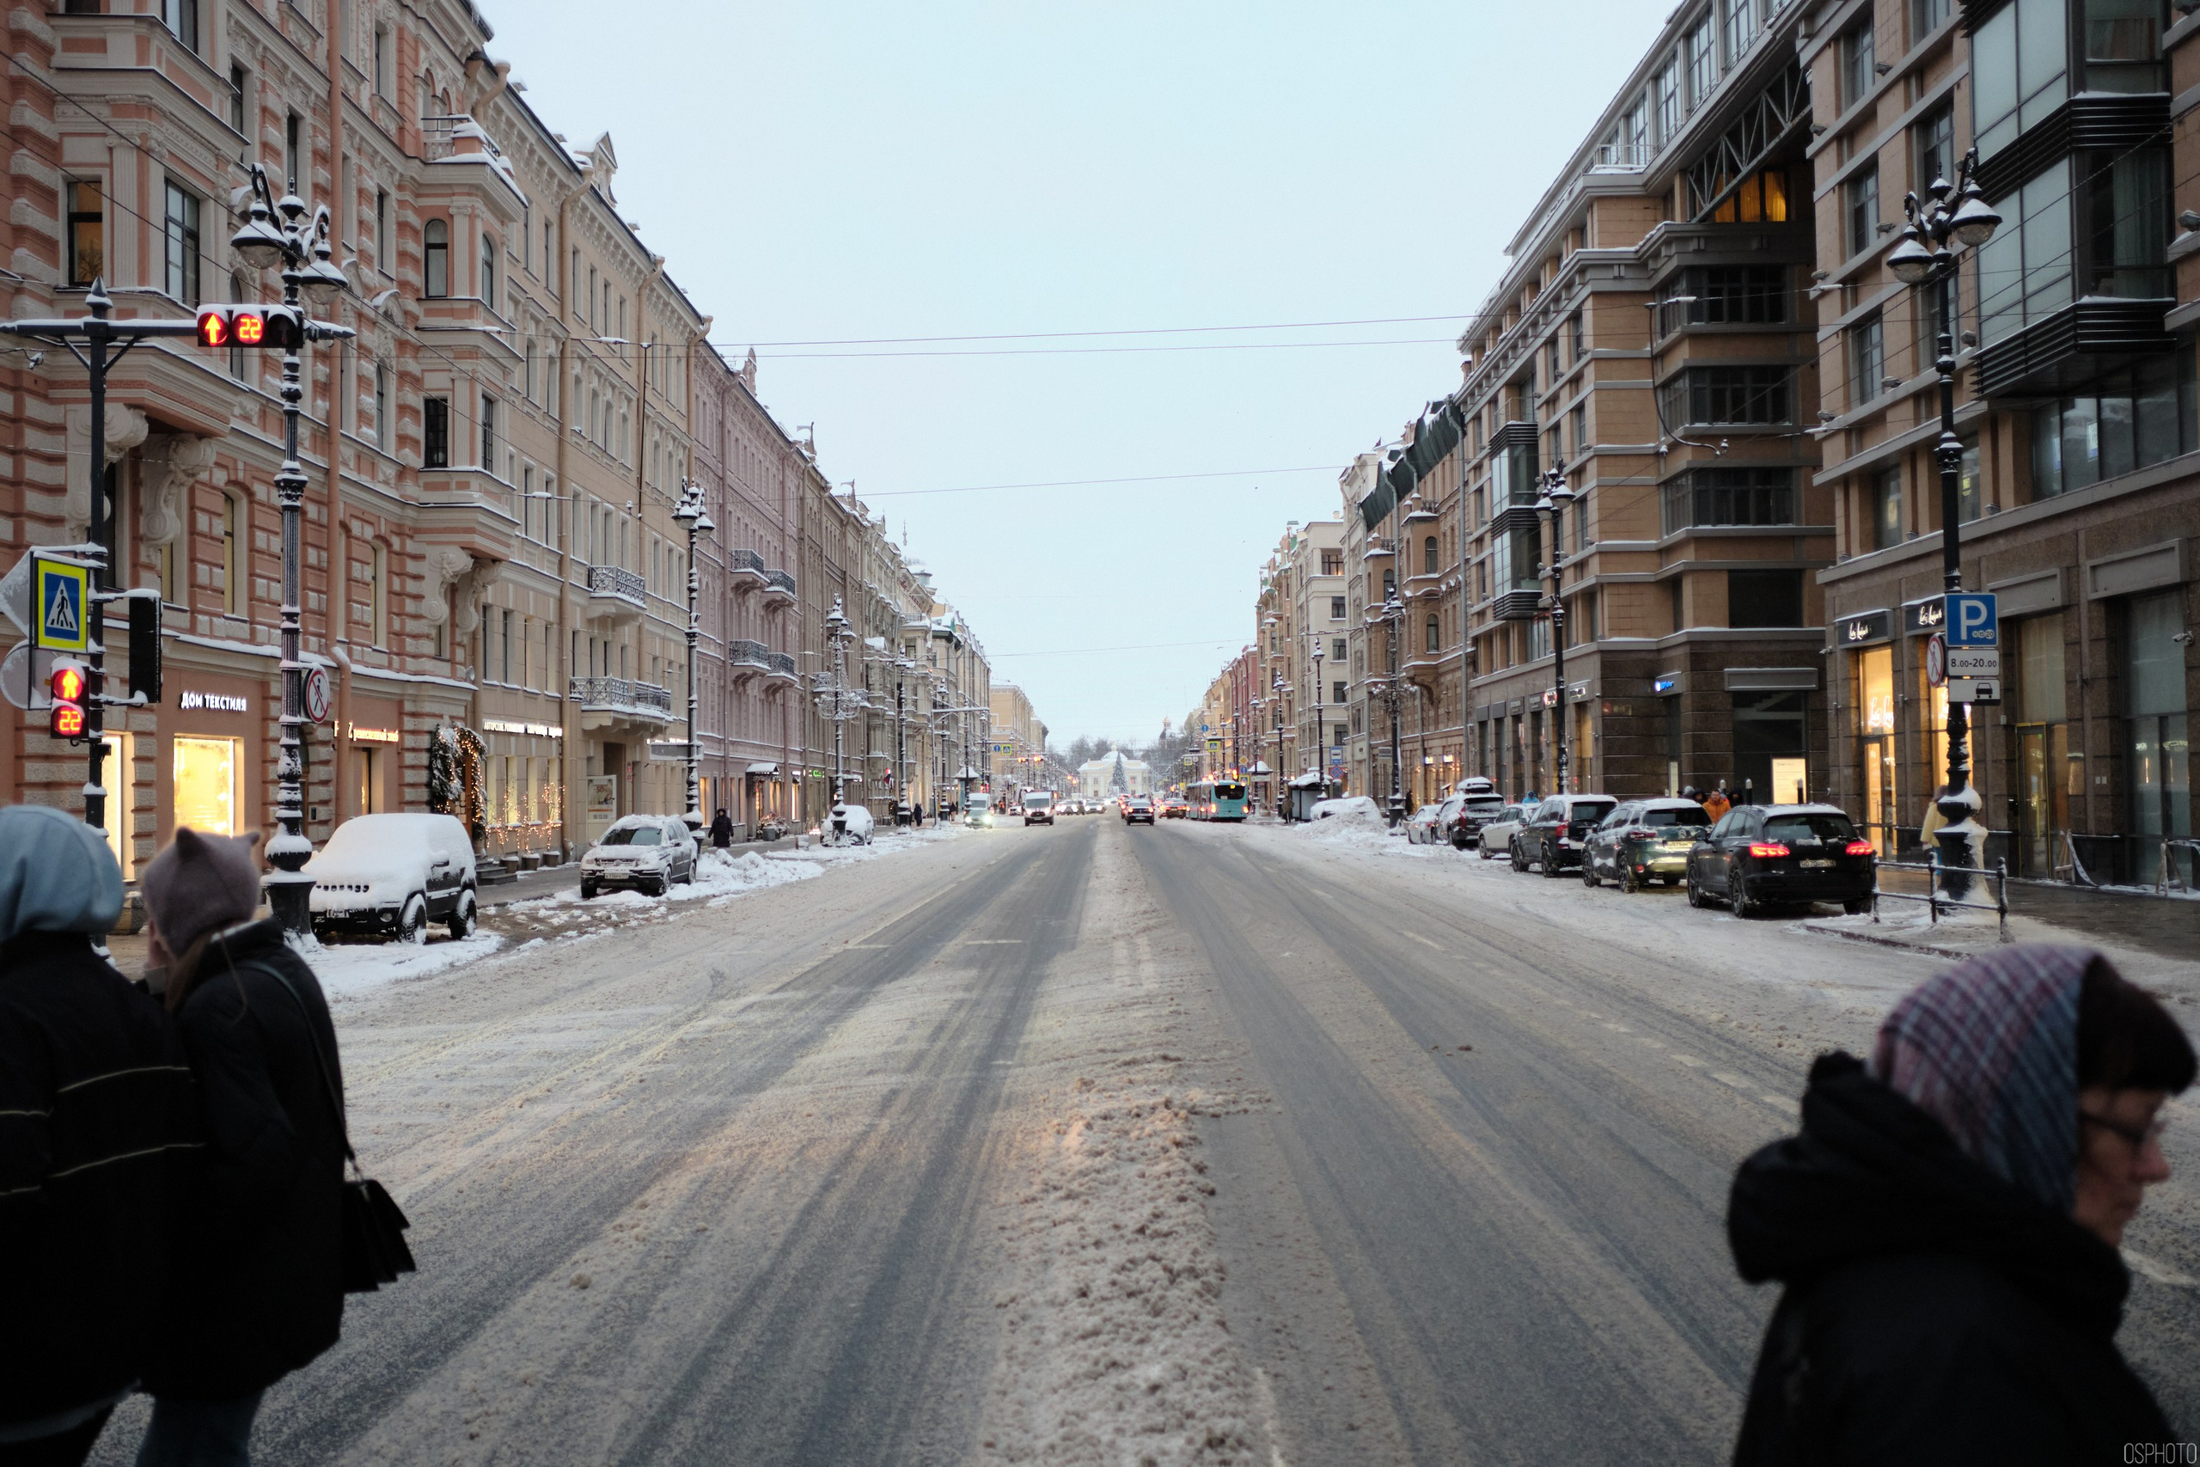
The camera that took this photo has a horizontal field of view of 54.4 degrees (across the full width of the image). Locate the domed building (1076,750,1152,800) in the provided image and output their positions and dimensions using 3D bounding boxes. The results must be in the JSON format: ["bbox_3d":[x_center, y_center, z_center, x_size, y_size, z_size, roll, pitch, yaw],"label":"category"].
[{"bbox_3d":[4.524,12.373,628.996,21.800,17.200,18.000,-1,-2,0],"label":"domed building"}]

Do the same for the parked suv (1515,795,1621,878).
[{"bbox_3d":[11.048,2.413,50.056,1.860,1.770,4.650,-1,-2,-2],"label":"parked suv"}]

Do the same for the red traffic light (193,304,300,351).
[{"bbox_3d":[-8.544,-4.075,21.500,1.050,0.380,0.290,-1,-2,-8],"label":"red traffic light"}]

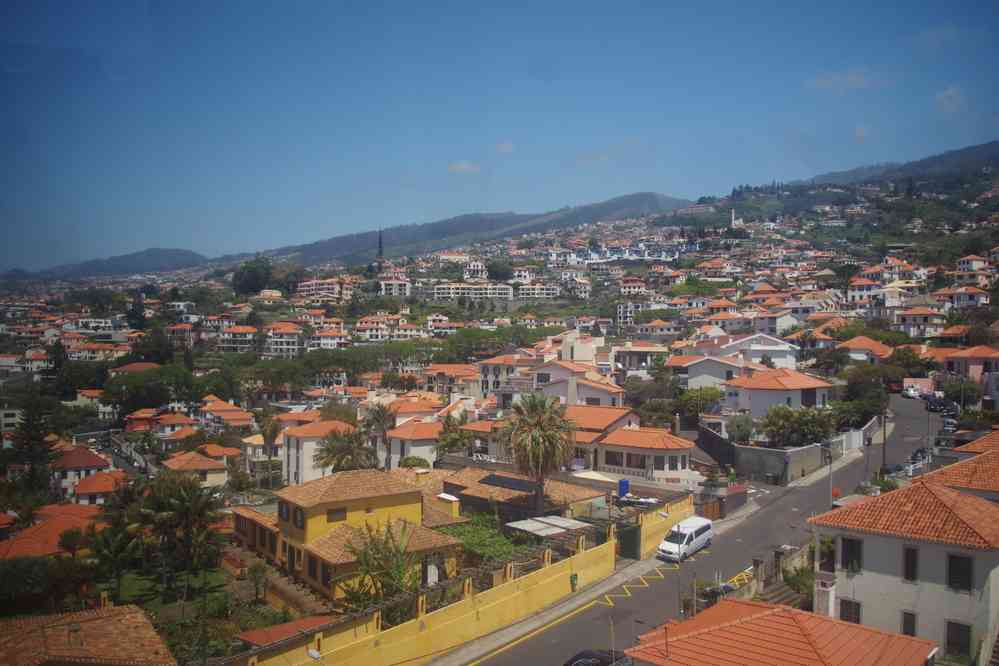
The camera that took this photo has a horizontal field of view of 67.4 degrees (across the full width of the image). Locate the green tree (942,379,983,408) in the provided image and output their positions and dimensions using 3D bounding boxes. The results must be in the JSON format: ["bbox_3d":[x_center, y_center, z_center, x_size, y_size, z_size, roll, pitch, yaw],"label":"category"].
[{"bbox_3d":[57.470,7.510,93.000,4.600,3.700,4.200,2,2,32],"label":"green tree"}]

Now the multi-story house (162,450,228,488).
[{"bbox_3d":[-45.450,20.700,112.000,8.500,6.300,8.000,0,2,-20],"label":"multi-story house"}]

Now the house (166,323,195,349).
[{"bbox_3d":[-121.350,1.140,285.000,8.500,9.600,7.500,1,2,21],"label":"house"}]

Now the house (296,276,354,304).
[{"bbox_3d":[-107.763,-26.321,464.000,34.000,16.500,15.000,1,0,3],"label":"house"}]

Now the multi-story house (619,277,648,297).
[{"bbox_3d":[82.581,-28.550,460.000,15.000,12.000,12.000,1,0,25],"label":"multi-story house"}]

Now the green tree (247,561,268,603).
[{"bbox_3d":[-17.087,17.549,52.900,1.600,3.039,1.600,-1,4,-18],"label":"green tree"}]

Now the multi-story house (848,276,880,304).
[{"bbox_3d":[114.002,-13.274,234.000,9.300,8.600,9.500,1,0,14],"label":"multi-story house"}]

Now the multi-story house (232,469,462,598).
[{"bbox_3d":[-12.290,14.275,60.322,10.800,6.500,16.200,-3,5,-38],"label":"multi-story house"}]

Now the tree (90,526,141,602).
[{"bbox_3d":[-30.750,18.540,60.000,4.000,5.900,3.800,-1,2,-27],"label":"tree"}]

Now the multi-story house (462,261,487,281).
[{"bbox_3d":[-16.020,-39.720,480.000,15.000,13.000,12.000,1,2,0],"label":"multi-story house"}]

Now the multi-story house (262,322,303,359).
[{"bbox_3d":[-93.265,3.331,322.000,14.200,14.600,12.000,0,4,4],"label":"multi-story house"}]

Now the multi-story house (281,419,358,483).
[{"bbox_3d":[-25.020,17.030,105.000,8.500,9.600,9.500,-1,2,-30],"label":"multi-story house"}]

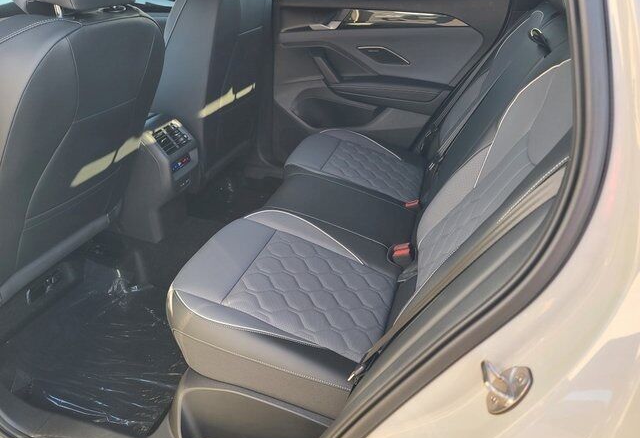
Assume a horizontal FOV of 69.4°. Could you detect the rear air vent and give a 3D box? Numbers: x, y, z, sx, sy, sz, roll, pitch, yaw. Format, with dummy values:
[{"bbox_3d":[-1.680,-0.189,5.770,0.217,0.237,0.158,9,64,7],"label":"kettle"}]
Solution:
[{"bbox_3d":[-0.409,-0.222,1.274,0.035,0.072,0.110,-21,19,25],"label":"rear air vent"}]

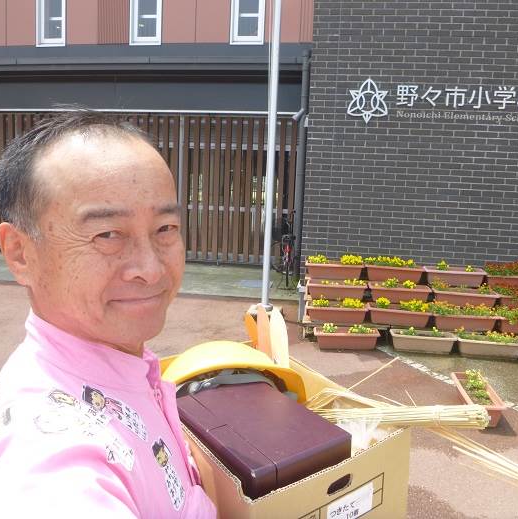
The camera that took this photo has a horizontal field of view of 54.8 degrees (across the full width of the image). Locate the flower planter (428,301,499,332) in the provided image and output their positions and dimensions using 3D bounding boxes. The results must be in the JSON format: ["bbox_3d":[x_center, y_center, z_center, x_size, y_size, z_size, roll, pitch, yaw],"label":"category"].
[{"bbox_3d":[2.118,0.596,5.211,0.650,0.270,0.220,3,6,6],"label":"flower planter"}]

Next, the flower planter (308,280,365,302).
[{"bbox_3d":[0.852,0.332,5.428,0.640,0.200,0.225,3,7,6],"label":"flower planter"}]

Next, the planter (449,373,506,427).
[{"bbox_3d":[1.650,1.052,3.803,0.240,0.175,0.650,4,8,11],"label":"planter"}]

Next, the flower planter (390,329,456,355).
[{"bbox_3d":[1.703,0.861,5.215,0.650,0.175,0.240,3,8,9],"label":"flower planter"}]

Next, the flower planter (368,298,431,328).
[{"bbox_3d":[1.489,0.596,5.306,0.650,0.175,0.240,3,8,9],"label":"flower planter"}]

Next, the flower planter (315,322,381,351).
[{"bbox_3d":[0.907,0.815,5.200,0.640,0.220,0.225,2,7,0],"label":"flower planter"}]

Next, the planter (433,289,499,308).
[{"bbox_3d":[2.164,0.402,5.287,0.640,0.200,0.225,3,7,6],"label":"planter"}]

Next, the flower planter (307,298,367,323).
[{"bbox_3d":[0.840,0.563,5.379,0.650,0.175,0.240,3,8,9],"label":"flower planter"}]

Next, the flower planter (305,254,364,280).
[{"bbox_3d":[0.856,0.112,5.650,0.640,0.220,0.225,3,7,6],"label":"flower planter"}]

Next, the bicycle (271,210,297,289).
[{"bbox_3d":[0.460,-0.187,8.800,0.550,1.130,1.680,2,8,2],"label":"bicycle"}]

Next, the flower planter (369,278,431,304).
[{"bbox_3d":[1.502,0.357,5.357,0.640,0.220,0.225,3,7,6],"label":"flower planter"}]

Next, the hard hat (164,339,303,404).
[{"bbox_3d":[-0.053,0.222,0.970,0.280,0.220,0.150,-12,45,0],"label":"hard hat"}]

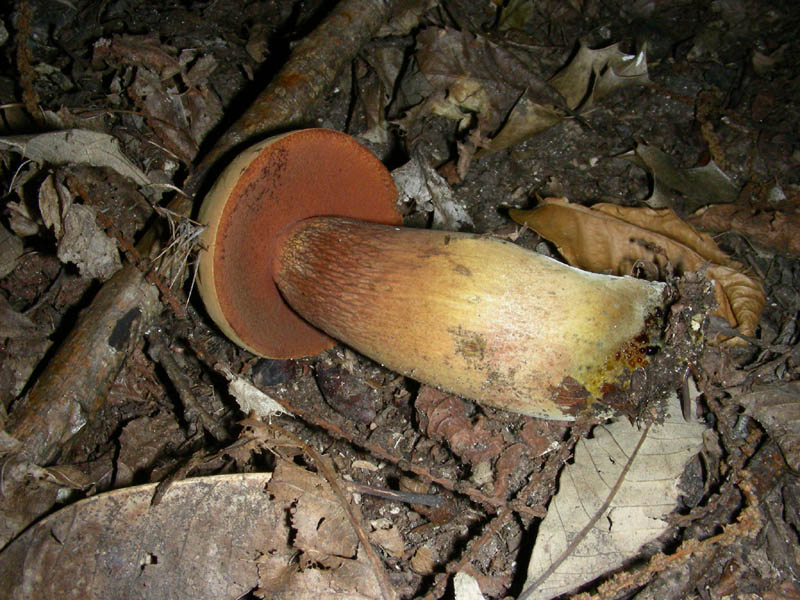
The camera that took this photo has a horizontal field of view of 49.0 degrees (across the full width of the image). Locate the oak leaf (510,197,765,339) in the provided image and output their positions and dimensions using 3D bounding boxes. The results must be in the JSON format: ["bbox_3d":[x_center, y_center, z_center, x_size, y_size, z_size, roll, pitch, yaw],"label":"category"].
[{"bbox_3d":[0.117,-0.026,0.422,0.131,0.022,0.056,28,61,17],"label":"oak leaf"}]

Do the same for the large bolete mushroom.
[{"bbox_3d":[0.012,-0.010,0.380,0.200,0.098,0.100,15,58,15],"label":"large bolete mushroom"}]

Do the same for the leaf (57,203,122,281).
[{"bbox_3d":[-0.154,-0.028,0.432,0.029,0.009,0.054,-24,60,-15],"label":"leaf"}]

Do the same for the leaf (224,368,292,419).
[{"bbox_3d":[-0.065,0.044,0.385,0.040,0.009,0.012,31,62,18],"label":"leaf"}]

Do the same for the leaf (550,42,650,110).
[{"bbox_3d":[0.112,-0.131,0.495,0.072,0.014,0.045,-22,60,-13],"label":"leaf"}]

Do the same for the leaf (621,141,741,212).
[{"bbox_3d":[0.141,-0.061,0.450,0.062,0.014,0.047,32,62,19],"label":"leaf"}]

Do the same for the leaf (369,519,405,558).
[{"bbox_3d":[-0.005,0.096,0.353,0.013,0.006,0.019,-40,65,-23],"label":"leaf"}]

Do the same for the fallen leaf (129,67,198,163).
[{"bbox_3d":[-0.127,-0.104,0.480,0.025,0.010,0.079,-28,61,-17],"label":"fallen leaf"}]

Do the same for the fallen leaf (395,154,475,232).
[{"bbox_3d":[0.014,-0.053,0.447,0.029,0.011,0.055,-23,60,-14],"label":"fallen leaf"}]

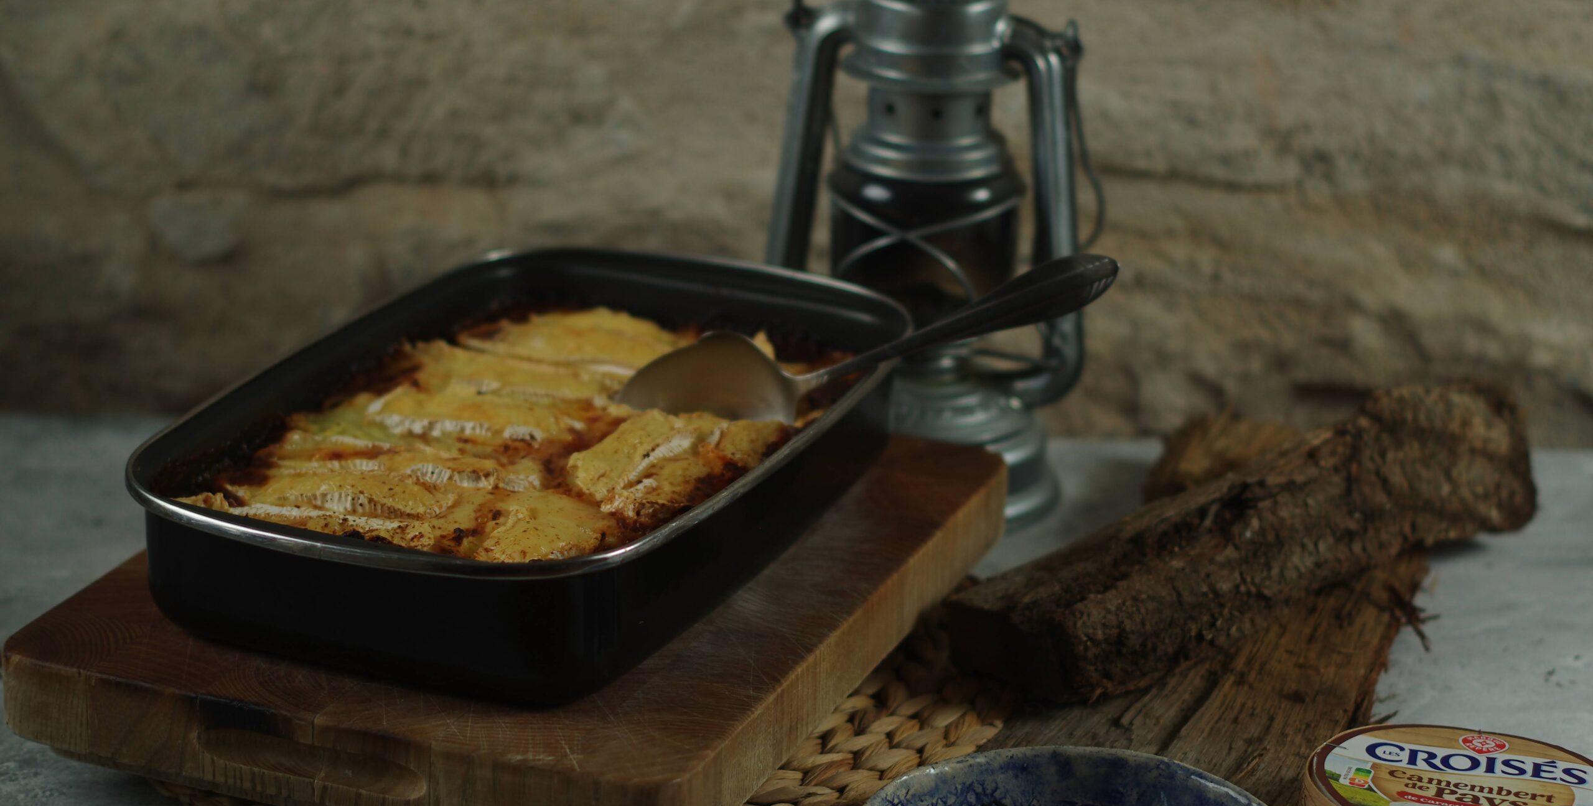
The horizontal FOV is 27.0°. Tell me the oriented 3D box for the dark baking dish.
[{"bbox_3d":[-0.109,0.020,1.460,0.245,0.057,0.410,9,21,20],"label":"dark baking dish"}]

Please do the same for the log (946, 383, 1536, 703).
[{"bbox_3d":[0.199,0.059,1.472,0.324,0.063,0.068,-15,26,-40],"label":"log"}]

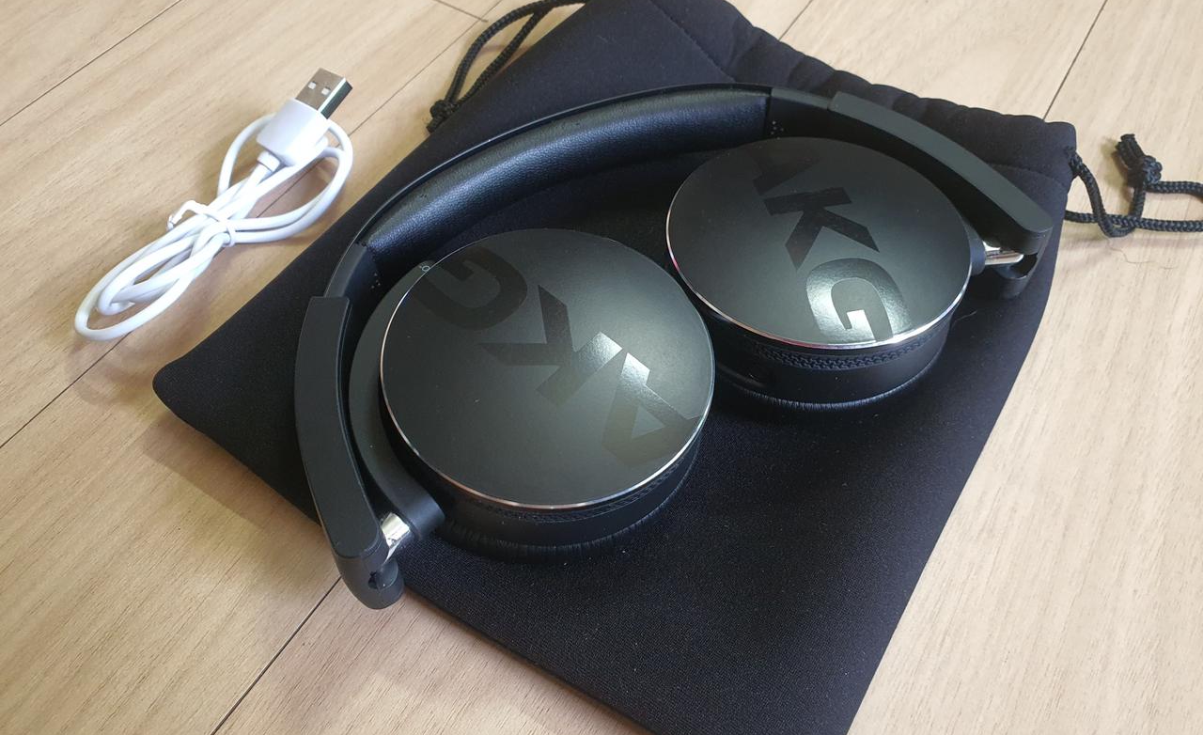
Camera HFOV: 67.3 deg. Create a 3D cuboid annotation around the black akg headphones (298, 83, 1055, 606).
[{"bbox_3d":[0.012,-0.026,0.247,0.203,0.031,0.099,-24,62,-17],"label":"black akg headphones"}]

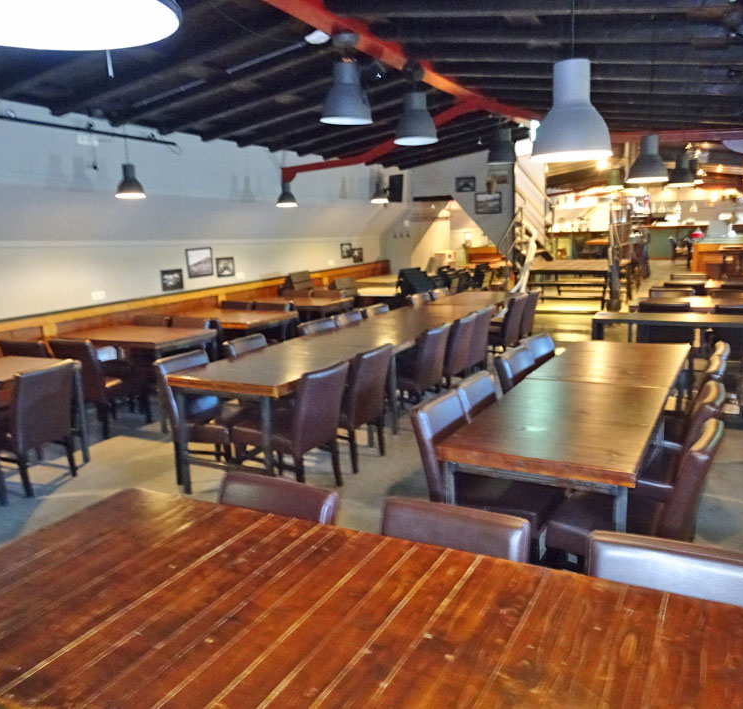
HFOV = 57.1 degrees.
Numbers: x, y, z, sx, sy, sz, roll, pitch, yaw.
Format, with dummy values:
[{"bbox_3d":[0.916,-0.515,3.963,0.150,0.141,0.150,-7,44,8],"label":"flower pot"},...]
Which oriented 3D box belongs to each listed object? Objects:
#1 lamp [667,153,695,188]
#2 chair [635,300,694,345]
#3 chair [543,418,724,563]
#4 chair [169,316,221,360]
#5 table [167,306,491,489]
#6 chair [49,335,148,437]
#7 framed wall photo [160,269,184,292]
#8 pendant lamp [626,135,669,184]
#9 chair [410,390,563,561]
[{"bbox_3d":[4.329,-2.552,9.550,0.380,0.440,0.380,4,13,28],"label":"lamp"},{"bbox_3d":[2.974,-0.118,6.901,0.460,0.870,0.620,3,12,28],"label":"chair"},{"bbox_3d":[1.049,0.722,2.810,0.620,0.870,0.460,4,12,31],"label":"chair"},{"bbox_3d":[-1.982,0.117,6.817,0.460,0.870,0.620,3,12,28],"label":"chair"},{"bbox_3d":[-0.026,0.203,5.589,0.828,0.775,3.560,4,13,28],"label":"table"},{"bbox_3d":[-2.220,0.239,5.679,0.450,0.830,0.610,3,12,24],"label":"chair"},{"bbox_3d":[-2.149,-0.799,7.370,0.025,0.225,0.280,4,13,28],"label":"framed wall photo"},{"bbox_3d":[1.959,-1.381,4.840,0.280,0.310,0.280,3,12,28],"label":"pendant lamp"},{"bbox_3d":[0.538,0.638,3.126,0.610,0.830,0.450,4,13,28],"label":"chair"}]

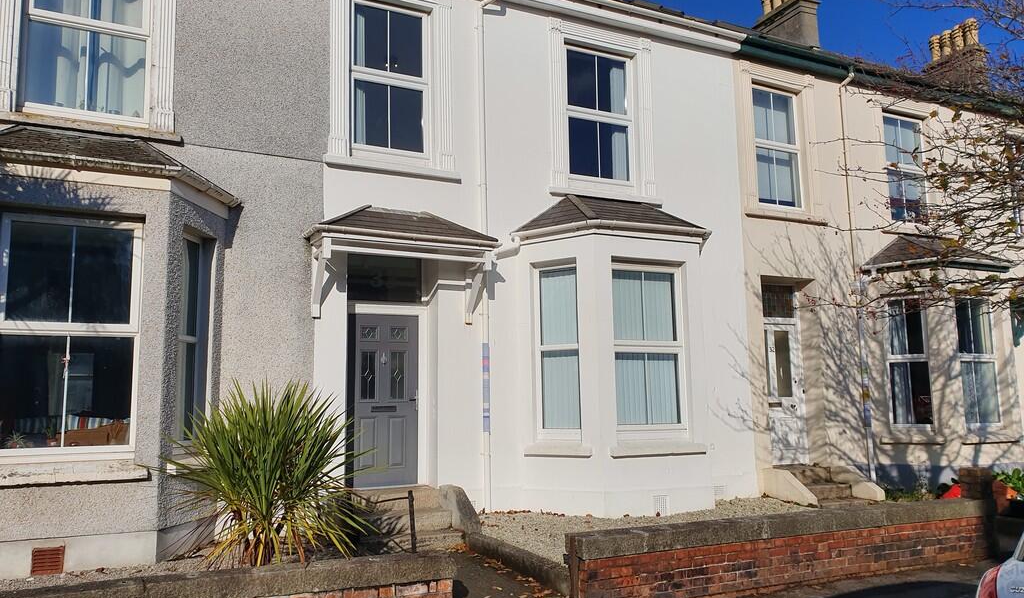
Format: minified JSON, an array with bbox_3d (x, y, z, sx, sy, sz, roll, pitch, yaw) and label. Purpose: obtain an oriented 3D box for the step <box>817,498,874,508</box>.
[{"bbox_3d":[4.505,2.886,10.698,1.113,0.132,0.385,3,-8,-27],"label":"step"}]

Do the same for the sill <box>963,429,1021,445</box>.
[{"bbox_3d":[7.245,2.125,11.770,1.376,0.147,0.202,3,-8,-27],"label":"sill"}]

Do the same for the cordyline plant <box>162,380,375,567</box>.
[{"bbox_3d":[-1.865,1.388,6.040,1.567,1.489,1.534,3,-8,-27],"label":"cordyline plant"}]

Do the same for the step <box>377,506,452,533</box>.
[{"bbox_3d":[-1.218,2.389,8.235,1.093,0.177,0.354,3,-8,-27],"label":"step"}]

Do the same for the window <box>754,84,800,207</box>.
[{"bbox_3d":[4.062,-2.308,11.860,1.010,1.880,0.110,3,-8,-27],"label":"window"}]

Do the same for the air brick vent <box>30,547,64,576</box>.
[{"bbox_3d":[-3.739,2.116,6.203,0.222,0.210,0.050,3,-8,-27],"label":"air brick vent"}]

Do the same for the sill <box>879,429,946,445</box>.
[{"bbox_3d":[6.124,2.129,11.767,0.900,0.170,0.220,-4,-8,24],"label":"sill"}]

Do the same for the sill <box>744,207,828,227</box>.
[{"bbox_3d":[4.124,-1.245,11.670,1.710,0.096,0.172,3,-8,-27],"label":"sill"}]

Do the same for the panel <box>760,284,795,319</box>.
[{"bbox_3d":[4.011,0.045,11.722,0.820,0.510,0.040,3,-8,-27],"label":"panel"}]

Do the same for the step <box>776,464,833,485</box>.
[{"bbox_3d":[4.132,2.565,11.186,1.000,0.210,0.420,3,-8,-27],"label":"step"}]

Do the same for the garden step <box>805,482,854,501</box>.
[{"bbox_3d":[4.338,2.780,11.039,1.113,0.182,0.344,3,-8,-27],"label":"garden step"}]

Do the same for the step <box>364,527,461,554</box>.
[{"bbox_3d":[-1.055,2.491,7.892,1.103,0.121,0.374,3,-8,-27],"label":"step"}]

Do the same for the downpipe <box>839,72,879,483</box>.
[{"bbox_3d":[5.516,-0.439,12.120,0.132,6.588,0.334,3,-8,-27],"label":"downpipe"}]

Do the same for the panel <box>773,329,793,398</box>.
[{"bbox_3d":[4.089,0.988,11.631,0.310,1.000,0.040,3,-8,-27],"label":"panel"}]

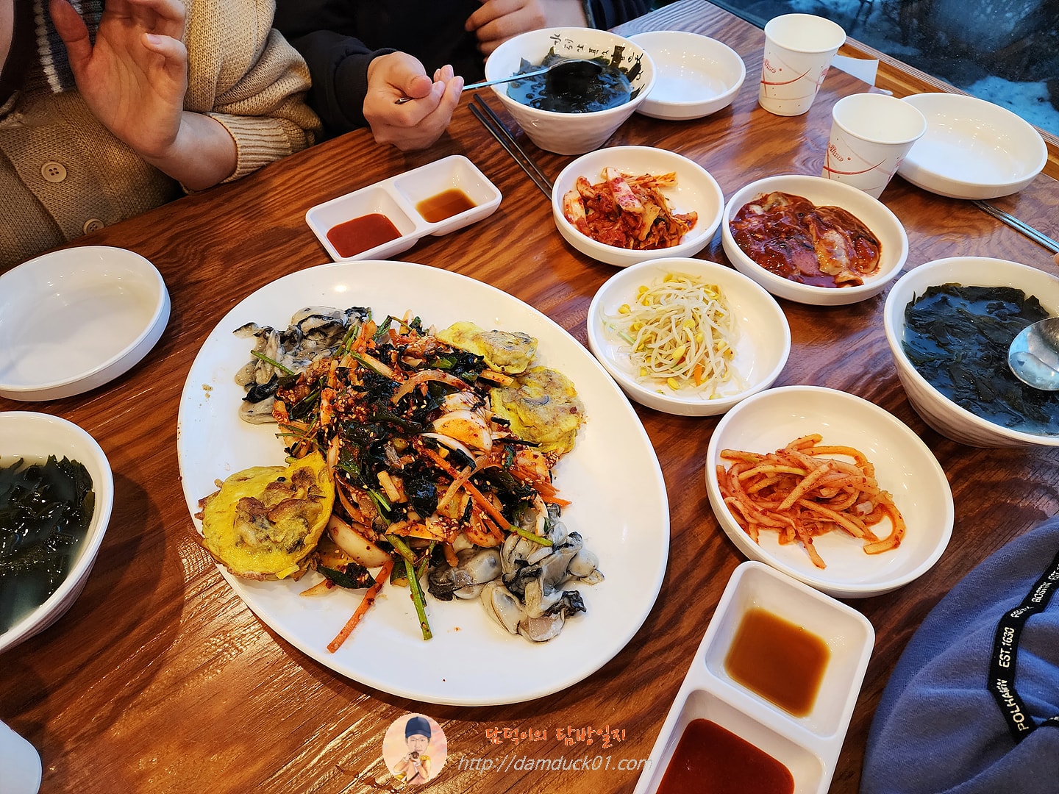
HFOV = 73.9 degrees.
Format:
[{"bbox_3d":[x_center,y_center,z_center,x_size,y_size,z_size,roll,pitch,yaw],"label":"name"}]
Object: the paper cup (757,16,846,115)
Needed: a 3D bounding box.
[{"bbox_3d":[0.256,-0.318,0.682,0.073,0.070,0.073,1,53,0],"label":"paper cup"}]

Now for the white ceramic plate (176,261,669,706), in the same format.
[{"bbox_3d":[-0.074,0.032,0.459,0.265,0.027,0.364,-36,61,-24],"label":"white ceramic plate"}]

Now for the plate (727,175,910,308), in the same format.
[{"bbox_3d":[0.224,-0.127,0.566,0.141,0.022,0.141,0,53,0],"label":"plate"}]

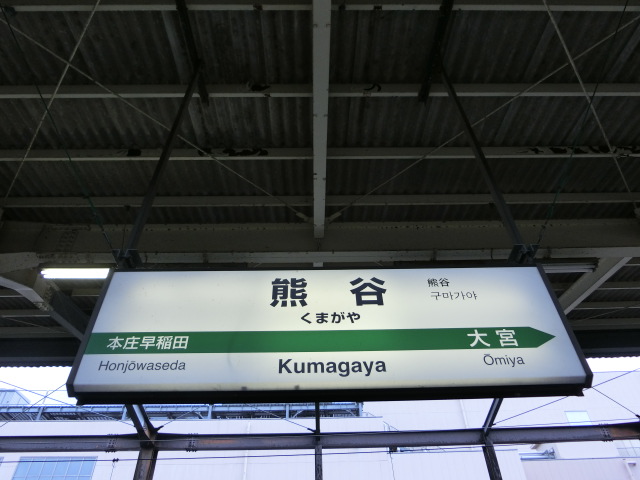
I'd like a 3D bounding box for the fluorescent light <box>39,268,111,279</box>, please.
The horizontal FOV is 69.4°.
[{"bbox_3d":[-2.100,0.363,5.500,2.450,0.110,0.170,-1,-44,-1],"label":"fluorescent light"}]

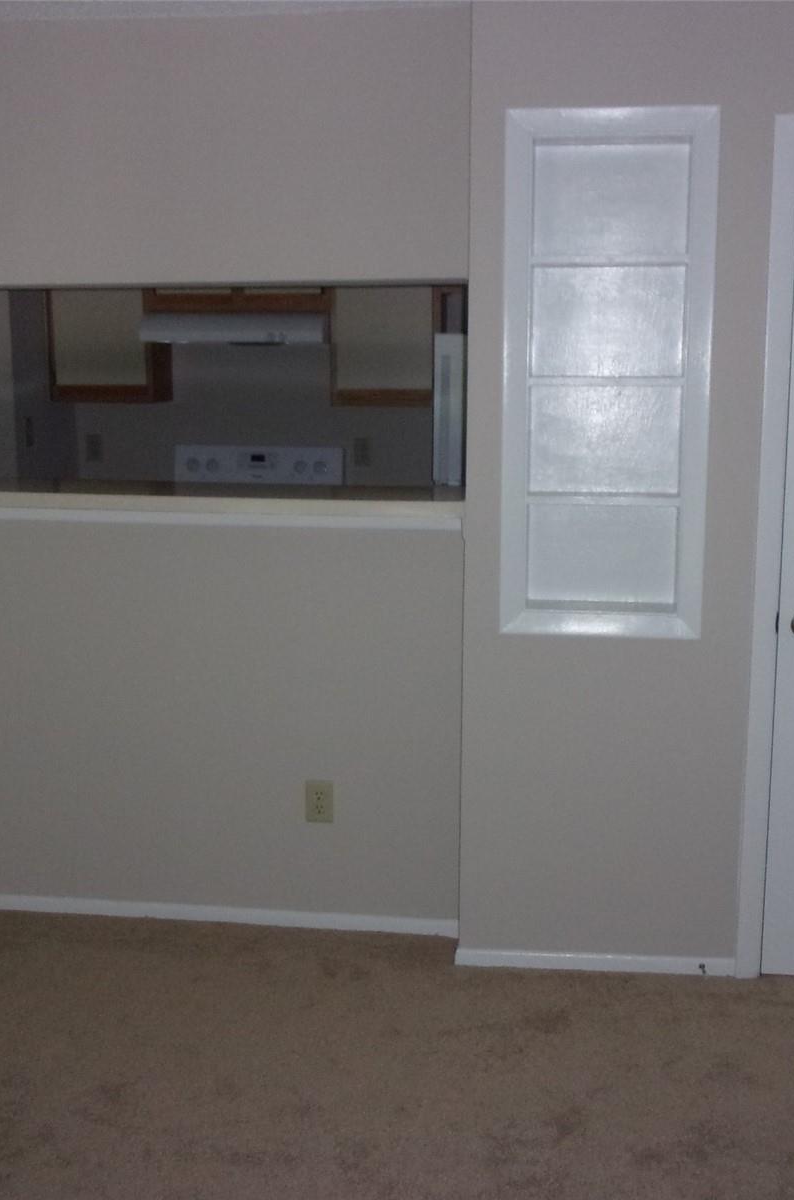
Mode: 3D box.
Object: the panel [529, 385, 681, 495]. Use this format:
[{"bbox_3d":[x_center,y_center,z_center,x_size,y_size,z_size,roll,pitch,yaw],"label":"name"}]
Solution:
[{"bbox_3d":[0.520,-0.398,3.237,0.372,0.273,0.040,1,9,7],"label":"panel"}]

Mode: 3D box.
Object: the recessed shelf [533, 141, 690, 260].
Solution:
[{"bbox_3d":[0.511,-0.955,3.116,0.363,0.279,0.100,1,9,7],"label":"recessed shelf"}]

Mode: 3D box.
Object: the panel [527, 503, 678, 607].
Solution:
[{"bbox_3d":[0.519,-0.109,3.282,0.371,0.265,0.040,1,9,7],"label":"panel"}]

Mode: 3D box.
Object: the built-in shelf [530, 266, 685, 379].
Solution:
[{"bbox_3d":[0.511,-0.675,3.160,0.365,0.265,0.100,1,9,7],"label":"built-in shelf"}]

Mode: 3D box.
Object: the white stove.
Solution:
[{"bbox_3d":[-0.652,-0.010,5.570,0.760,1.220,0.670,1,9,7],"label":"white stove"}]

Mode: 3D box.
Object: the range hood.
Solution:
[{"bbox_3d":[-0.628,-1.134,5.449,0.760,0.124,0.480,1,9,7],"label":"range hood"}]

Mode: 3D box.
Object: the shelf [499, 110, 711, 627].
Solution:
[{"bbox_3d":[0.511,-0.537,3.173,0.494,1.260,0.115,1,9,7],"label":"shelf"}]

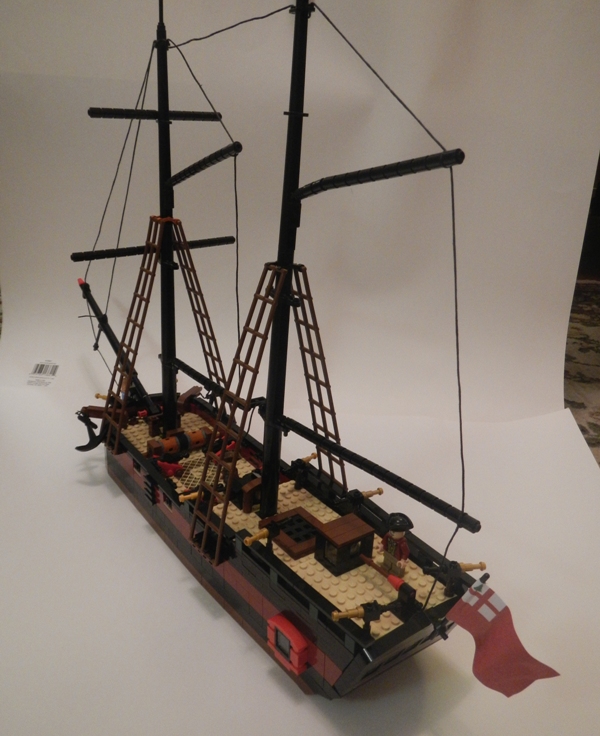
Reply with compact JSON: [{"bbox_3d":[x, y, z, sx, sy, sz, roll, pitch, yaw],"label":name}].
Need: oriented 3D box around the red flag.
[{"bbox_3d":[0.101,0.141,0.332,0.014,0.044,0.055,-13,50,-34],"label":"red flag"}]

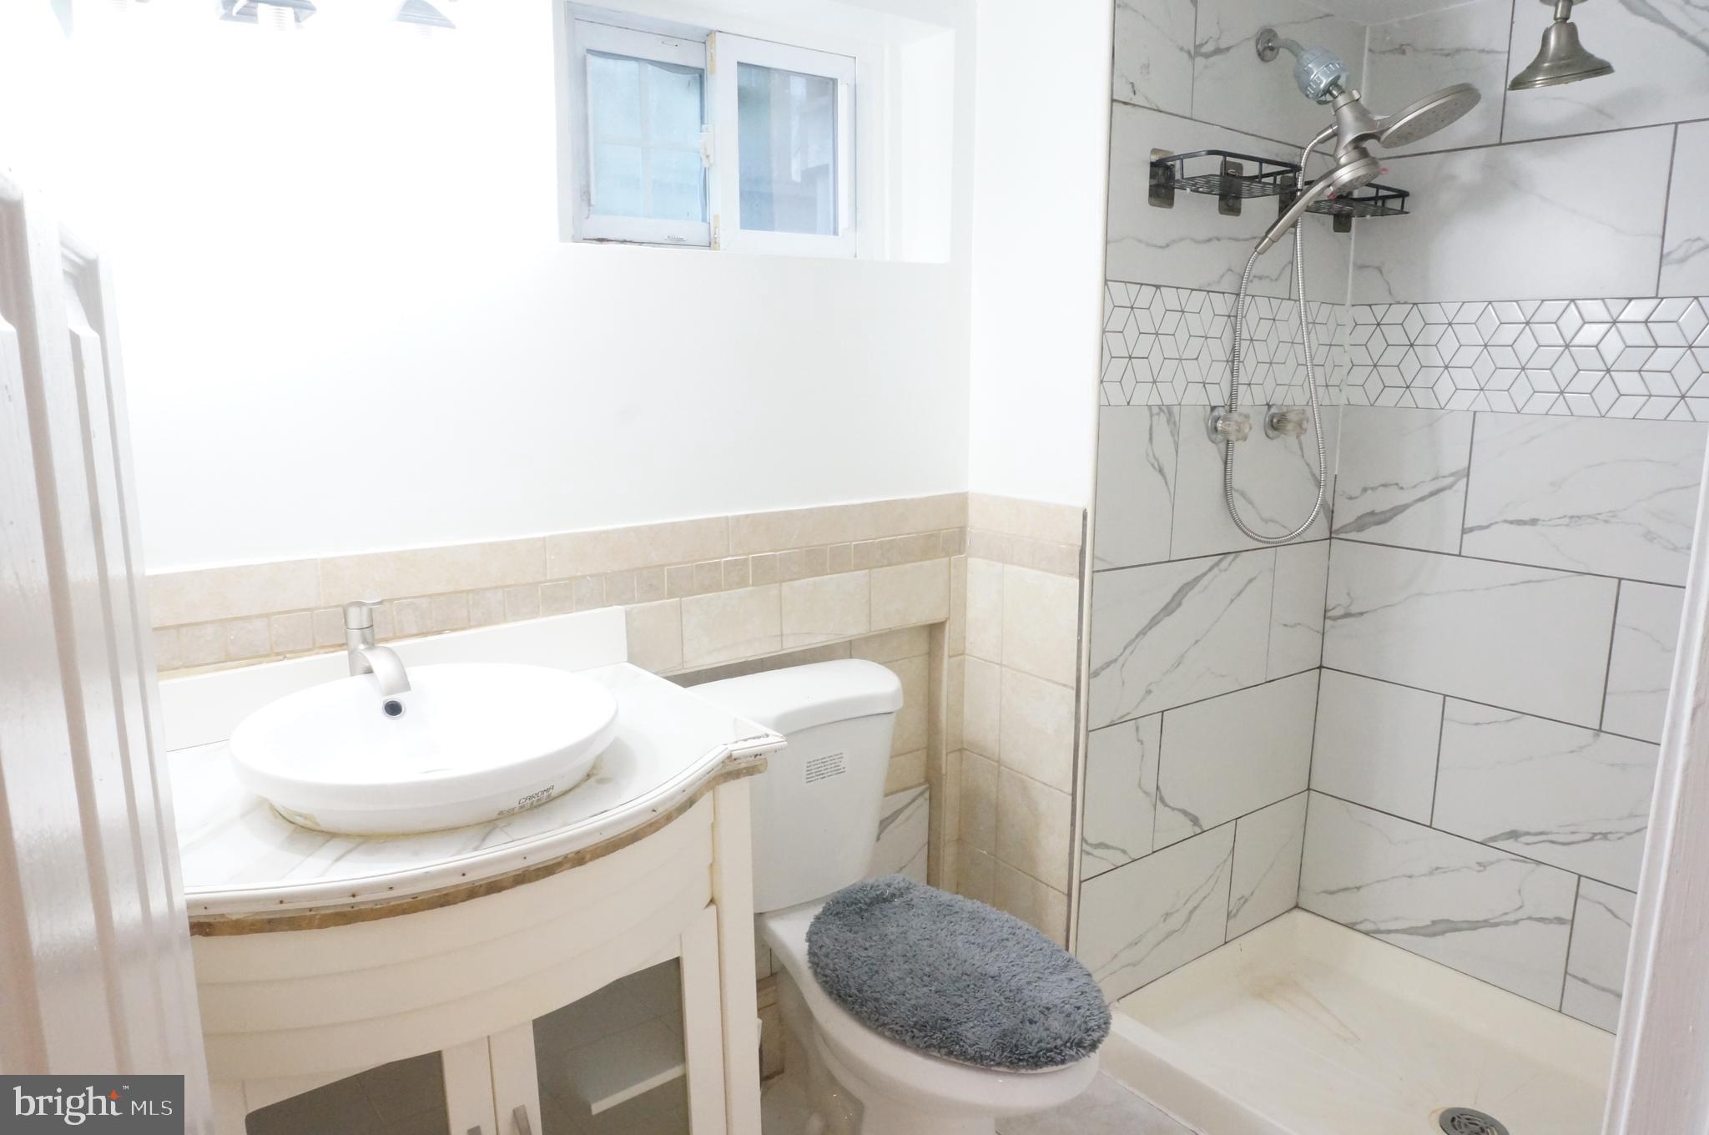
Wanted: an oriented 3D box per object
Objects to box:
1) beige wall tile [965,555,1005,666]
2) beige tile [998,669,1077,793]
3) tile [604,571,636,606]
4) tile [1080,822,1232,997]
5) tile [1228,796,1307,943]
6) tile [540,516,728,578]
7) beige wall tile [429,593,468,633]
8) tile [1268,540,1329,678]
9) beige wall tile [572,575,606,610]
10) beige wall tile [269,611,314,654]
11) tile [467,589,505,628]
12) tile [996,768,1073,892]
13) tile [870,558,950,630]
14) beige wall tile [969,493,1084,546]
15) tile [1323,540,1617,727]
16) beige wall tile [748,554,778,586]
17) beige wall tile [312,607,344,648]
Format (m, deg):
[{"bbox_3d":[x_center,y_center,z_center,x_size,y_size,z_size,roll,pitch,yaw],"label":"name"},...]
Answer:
[{"bbox_3d":[0.269,0.088,2.329,0.010,0.204,0.104,-8,13,-37],"label":"beige wall tile"},{"bbox_3d":[0.360,0.316,2.237,0.010,0.205,0.195,-8,14,-36],"label":"beige tile"},{"bbox_3d":[-0.389,0.035,1.880,0.054,0.058,0.010,-8,14,-36],"label":"tile"},{"bbox_3d":[0.650,0.742,2.436,0.509,0.301,0.010,-8,14,-37],"label":"tile"},{"bbox_3d":[0.962,0.690,2.650,0.295,0.298,0.010,-8,13,-37],"label":"tile"},{"bbox_3d":[-0.352,-0.034,1.884,0.331,0.069,0.010,-8,14,-37],"label":"tile"},{"bbox_3d":[-0.610,0.066,1.716,0.053,0.054,0.010,-8,14,-36],"label":"beige wall tile"},{"bbox_3d":[1.008,0.093,2.590,0.217,0.302,0.010,-8,14,-37],"label":"tile"},{"bbox_3d":[-0.433,0.042,1.848,0.053,0.053,0.010,-8,13,-37],"label":"beige wall tile"},{"bbox_3d":[-0.763,0.087,1.543,0.052,0.053,0.010,-8,13,-38],"label":"beige wall tile"},{"bbox_3d":[-0.562,0.059,1.738,0.055,0.054,0.010,-8,14,-37],"label":"tile"},{"bbox_3d":[0.362,0.522,2.286,0.010,0.202,0.197,-8,13,-37],"label":"tile"},{"bbox_3d":[0.109,0.055,2.276,0.203,0.123,0.010,-8,13,-37],"label":"tile"},{"bbox_3d":[0.329,-0.095,2.201,0.010,0.070,0.300,-8,14,-36],"label":"beige wall tile"},{"bbox_3d":[1.281,0.125,2.425,0.010,0.302,0.586,-8,14,-37],"label":"tile"},{"bbox_3d":[-0.166,0.001,2.050,0.060,0.052,0.010,-8,13,-37],"label":"beige wall tile"},{"bbox_3d":[-0.741,0.082,1.619,0.052,0.055,0.010,-8,14,-36],"label":"beige wall tile"}]

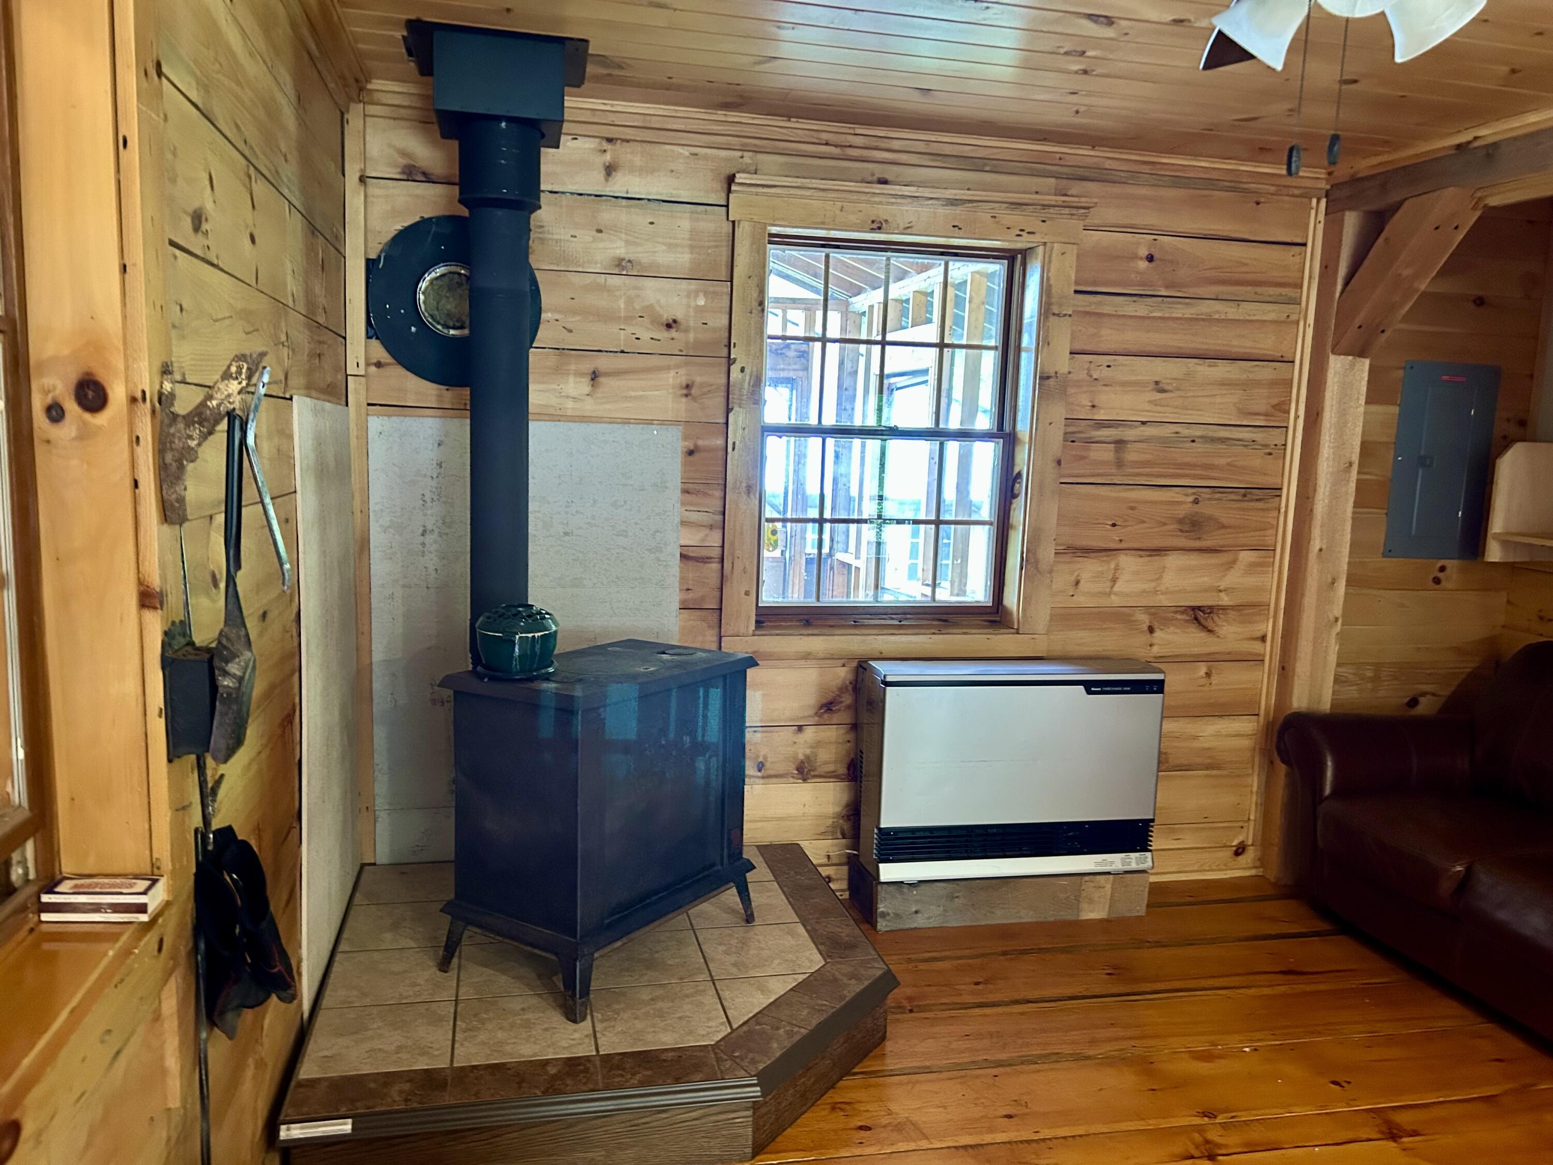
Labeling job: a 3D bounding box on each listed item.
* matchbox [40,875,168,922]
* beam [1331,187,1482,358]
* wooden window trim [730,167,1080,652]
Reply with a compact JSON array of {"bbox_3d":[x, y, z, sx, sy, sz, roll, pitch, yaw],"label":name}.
[{"bbox_3d":[-0.830,0.390,1.441,0.122,0.034,0.061,1,8,-7],"label":"matchbox"},{"bbox_3d":[1.950,-1.000,3.657,0.135,0.638,0.138,0,53,-13],"label":"beam"},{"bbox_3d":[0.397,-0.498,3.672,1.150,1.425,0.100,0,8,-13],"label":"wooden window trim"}]

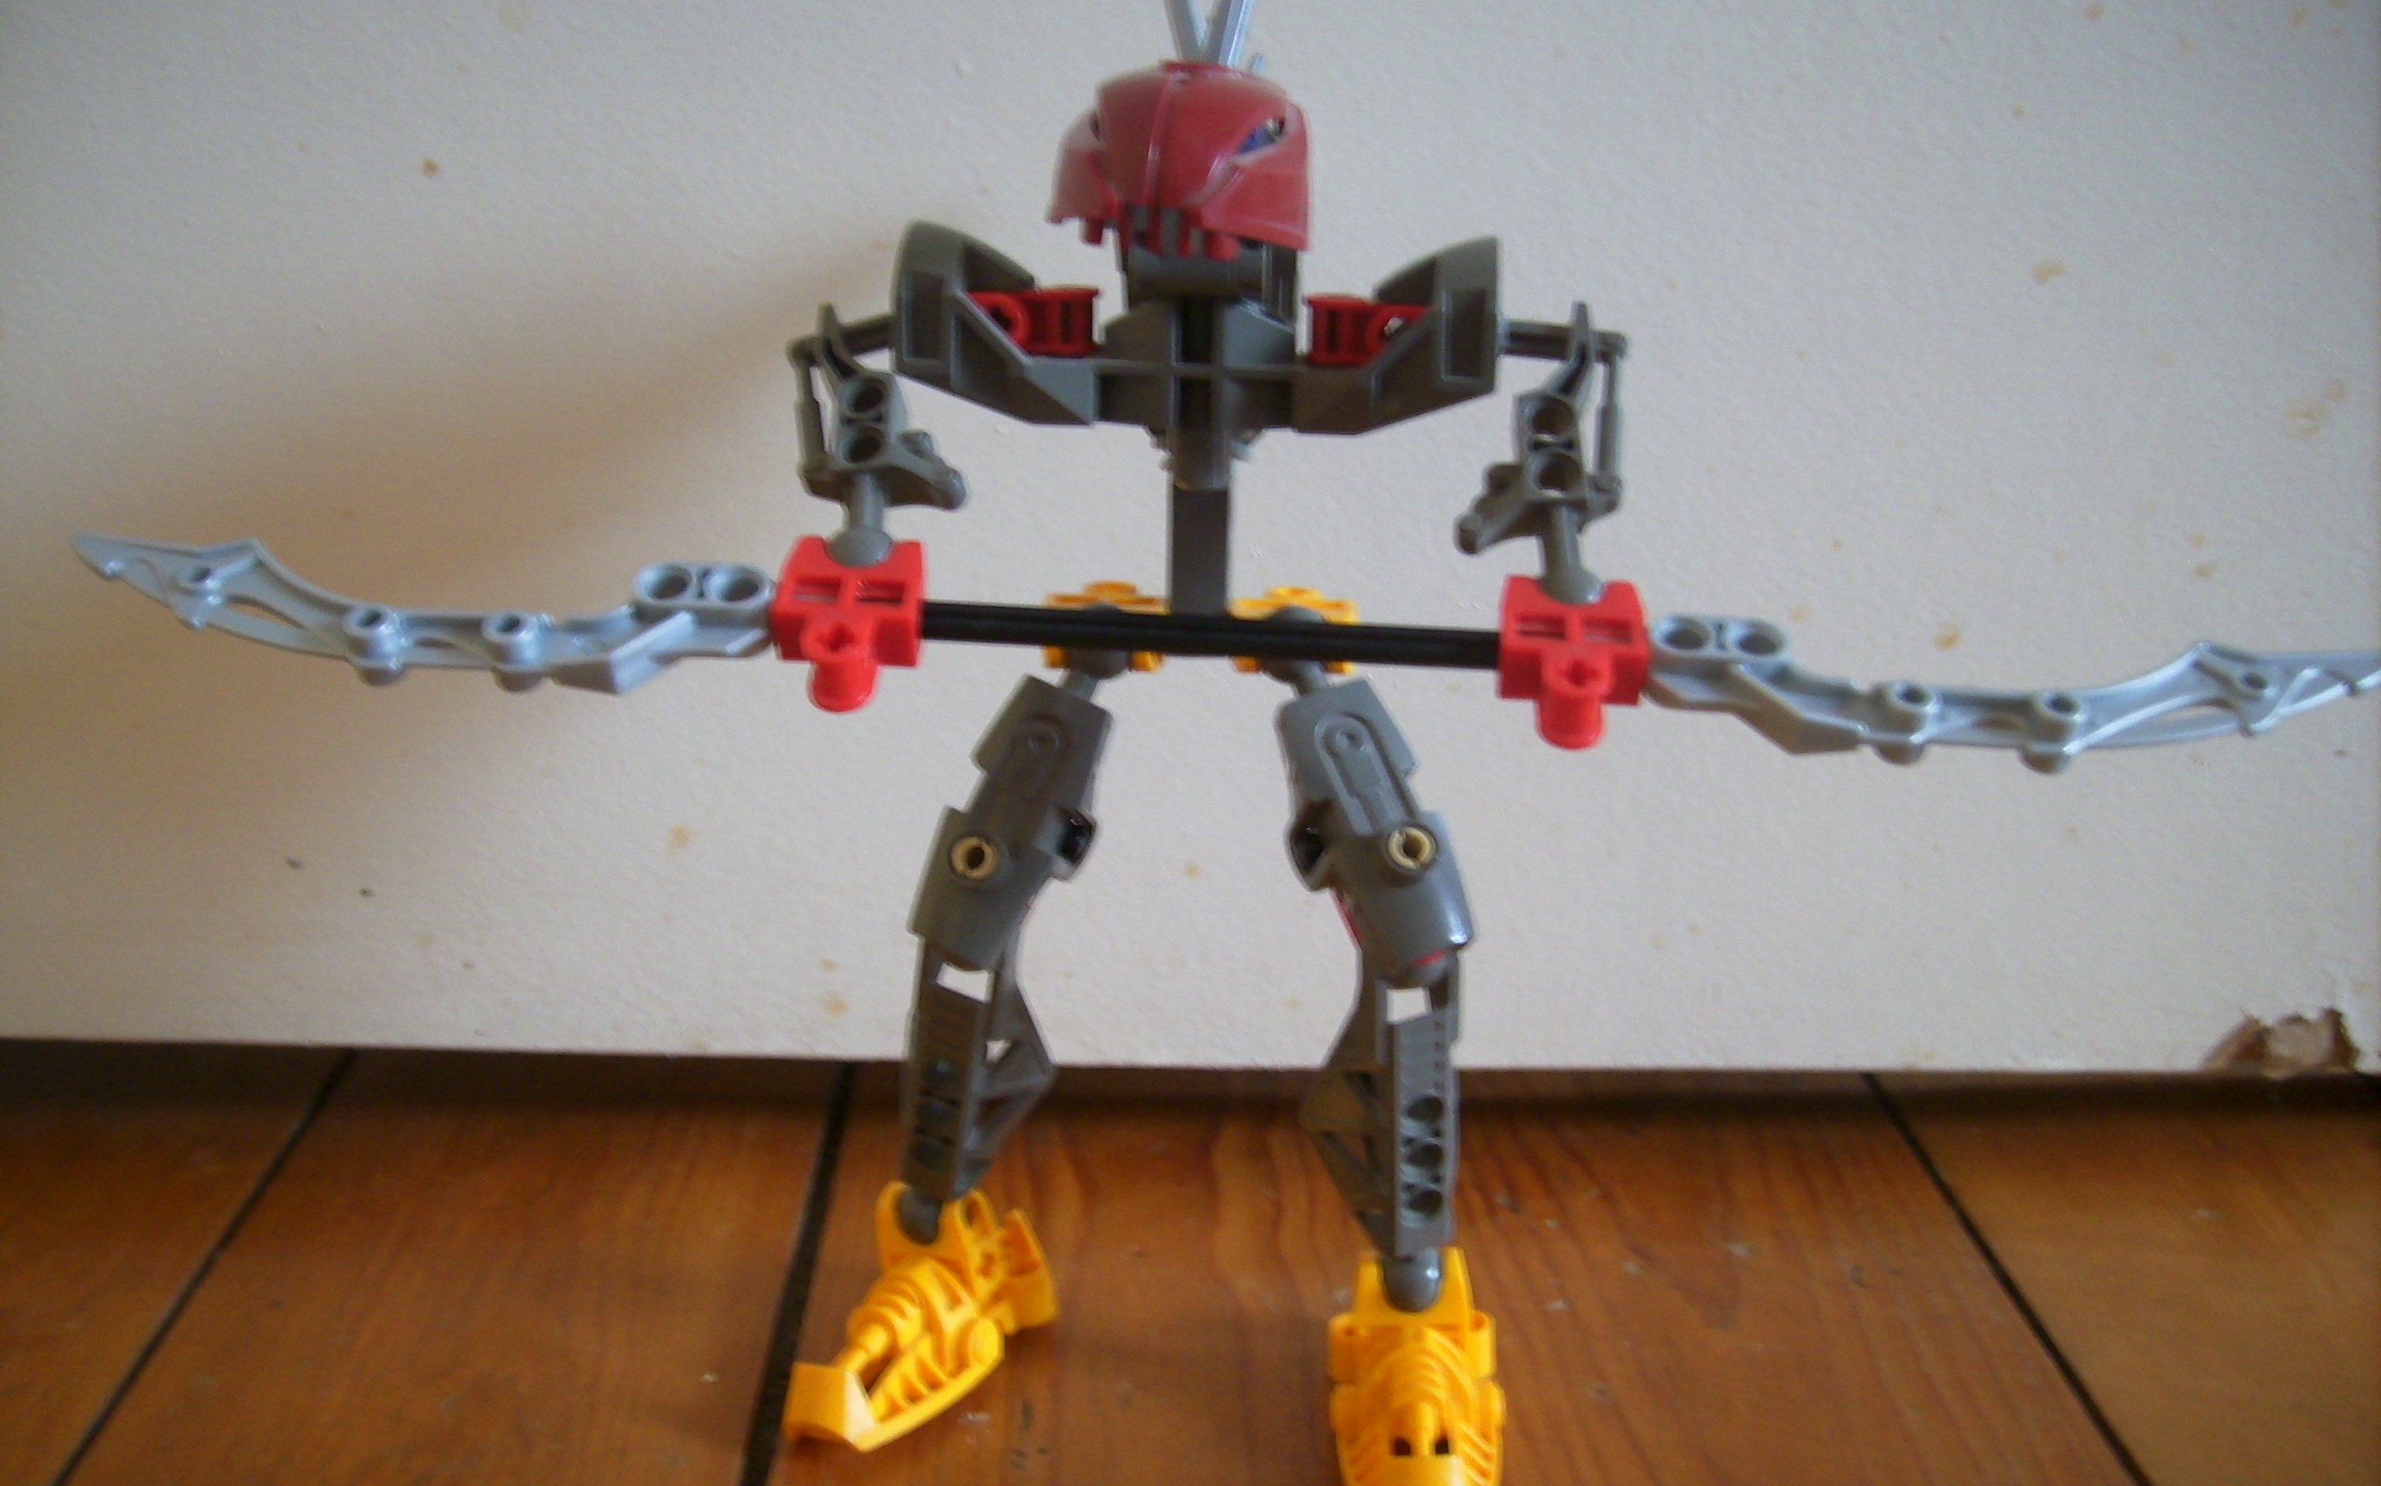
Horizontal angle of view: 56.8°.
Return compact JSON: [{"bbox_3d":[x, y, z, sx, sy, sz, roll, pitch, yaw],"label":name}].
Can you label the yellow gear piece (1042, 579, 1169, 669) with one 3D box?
[{"bbox_3d":[-0.012,-0.015,0.293,0.017,0.011,0.016,2,20,0],"label":"yellow gear piece"}]

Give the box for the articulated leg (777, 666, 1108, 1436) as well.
[{"bbox_3d":[-0.032,0.041,0.291,0.038,0.095,0.046,7,20,14],"label":"articulated leg"}]

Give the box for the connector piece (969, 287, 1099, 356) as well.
[{"bbox_3d":[-0.020,-0.054,0.282,0.017,0.009,0.009,4,20,5],"label":"connector piece"}]

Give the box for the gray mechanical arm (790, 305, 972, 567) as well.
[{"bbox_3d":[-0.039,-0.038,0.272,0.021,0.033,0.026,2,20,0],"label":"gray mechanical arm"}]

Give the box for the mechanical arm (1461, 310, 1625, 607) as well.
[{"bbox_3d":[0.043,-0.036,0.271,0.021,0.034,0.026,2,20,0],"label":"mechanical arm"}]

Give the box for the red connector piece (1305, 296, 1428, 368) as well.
[{"bbox_3d":[0.023,-0.053,0.282,0.017,0.009,0.009,1,20,-5],"label":"red connector piece"}]

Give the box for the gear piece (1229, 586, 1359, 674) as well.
[{"bbox_3d":[0.014,-0.015,0.293,0.017,0.011,0.016,2,20,0],"label":"gear piece"}]

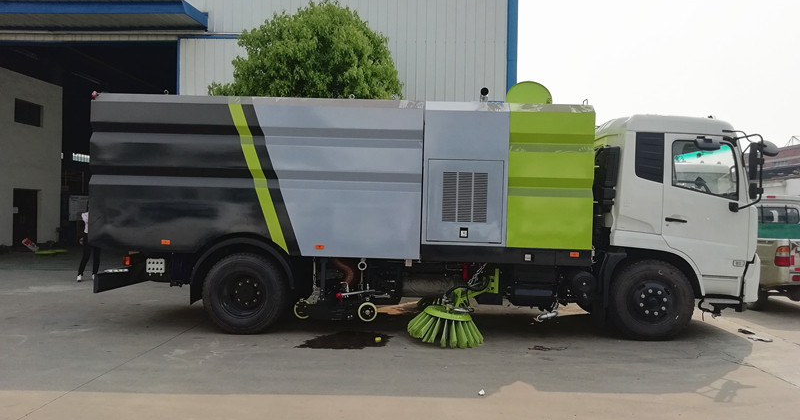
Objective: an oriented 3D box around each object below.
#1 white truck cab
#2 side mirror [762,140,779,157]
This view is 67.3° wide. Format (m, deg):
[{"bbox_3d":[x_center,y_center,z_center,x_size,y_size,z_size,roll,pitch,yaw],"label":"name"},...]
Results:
[{"bbox_3d":[3.525,0.028,8.467,1.877,2.402,2.400,1,0,1],"label":"white truck cab"},{"bbox_3d":[4.465,-0.741,7.242,0.200,0.180,0.220,1,0,32],"label":"side mirror"}]

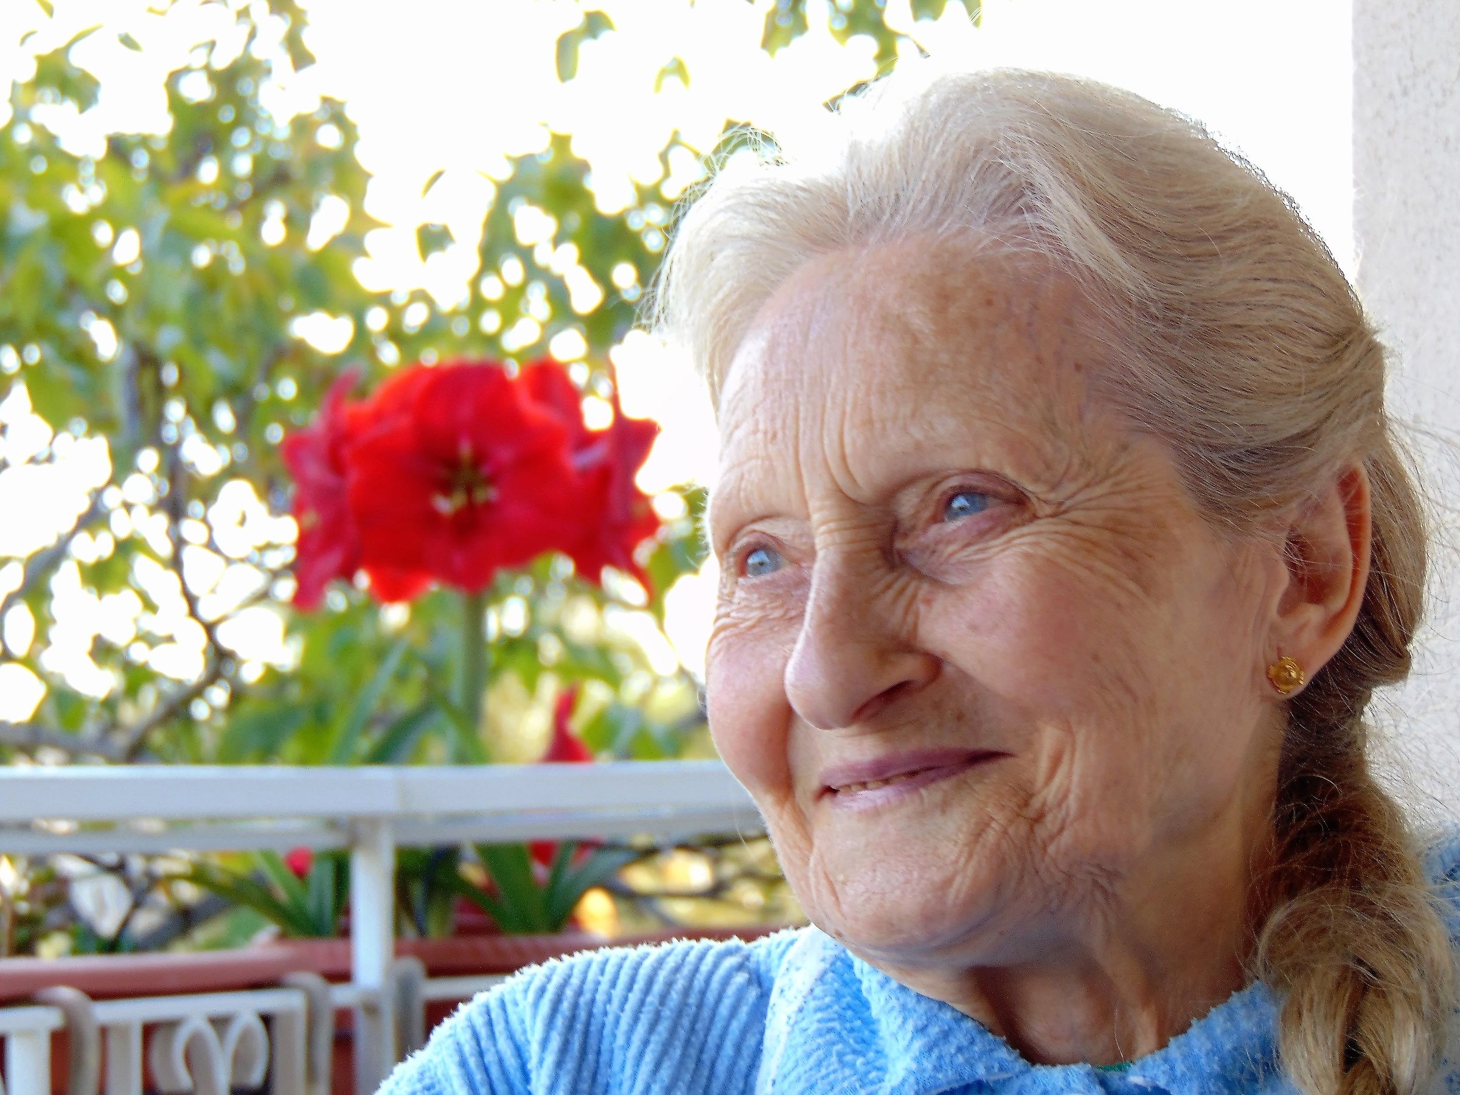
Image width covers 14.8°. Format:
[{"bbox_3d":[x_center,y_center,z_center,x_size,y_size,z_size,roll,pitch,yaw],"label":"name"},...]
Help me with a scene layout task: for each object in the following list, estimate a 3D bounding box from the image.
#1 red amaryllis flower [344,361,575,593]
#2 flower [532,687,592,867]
[{"bbox_3d":[-0.189,-0.049,3.910,0.162,0.163,0.110,0,-2,-2],"label":"red amaryllis flower"},{"bbox_3d":[-0.118,0.165,4.000,0.065,0.130,0.120,0,-2,-6],"label":"flower"}]

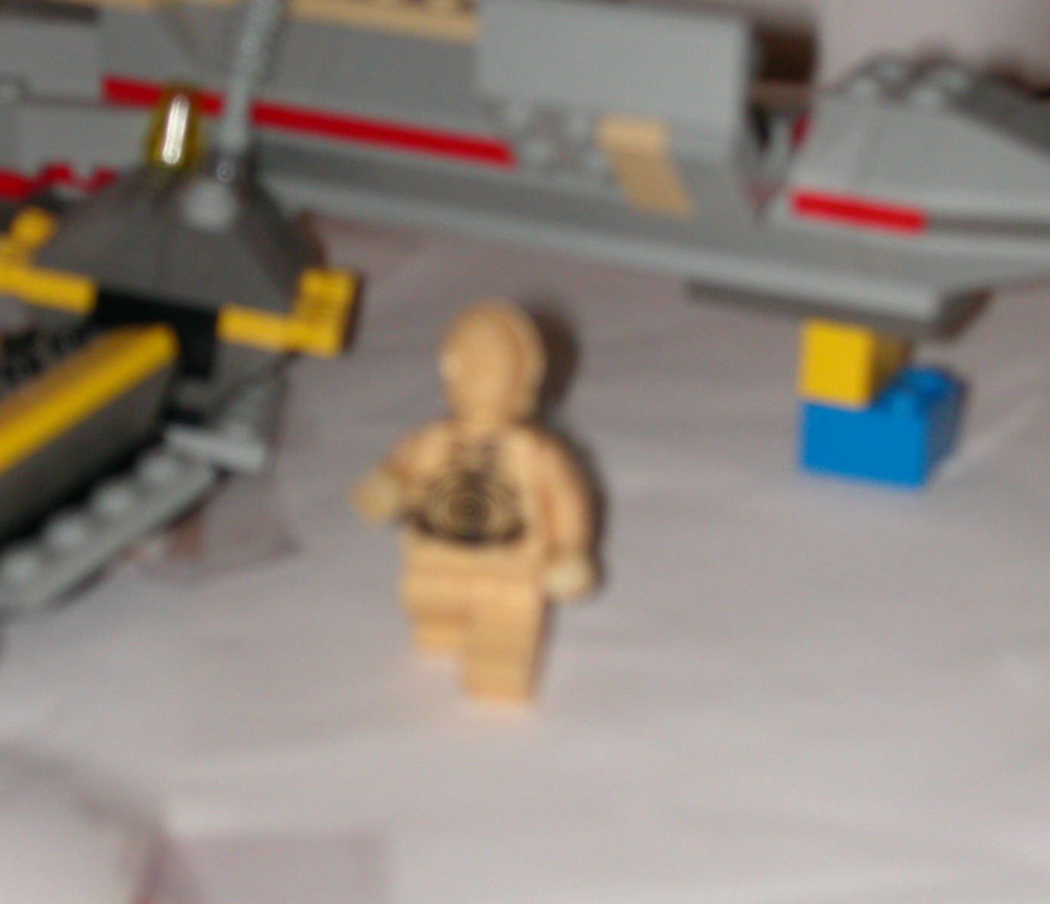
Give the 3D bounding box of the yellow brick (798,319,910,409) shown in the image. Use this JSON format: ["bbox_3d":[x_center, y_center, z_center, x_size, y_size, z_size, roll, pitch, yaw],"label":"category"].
[{"bbox_3d":[0.042,-0.014,0.341,0.008,0.011,0.016,8,19,22],"label":"yellow brick"}]

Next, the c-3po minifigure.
[{"bbox_3d":[-0.005,0.005,0.275,0.025,0.041,0.016,7,19,14],"label":"c-3po minifigure"}]

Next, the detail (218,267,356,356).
[{"bbox_3d":[-0.031,-0.018,0.348,0.016,0.006,0.019,8,18,2],"label":"detail"}]

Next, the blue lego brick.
[{"bbox_3d":[0.046,-0.004,0.342,0.016,0.011,0.016,8,19,22],"label":"blue lego brick"}]

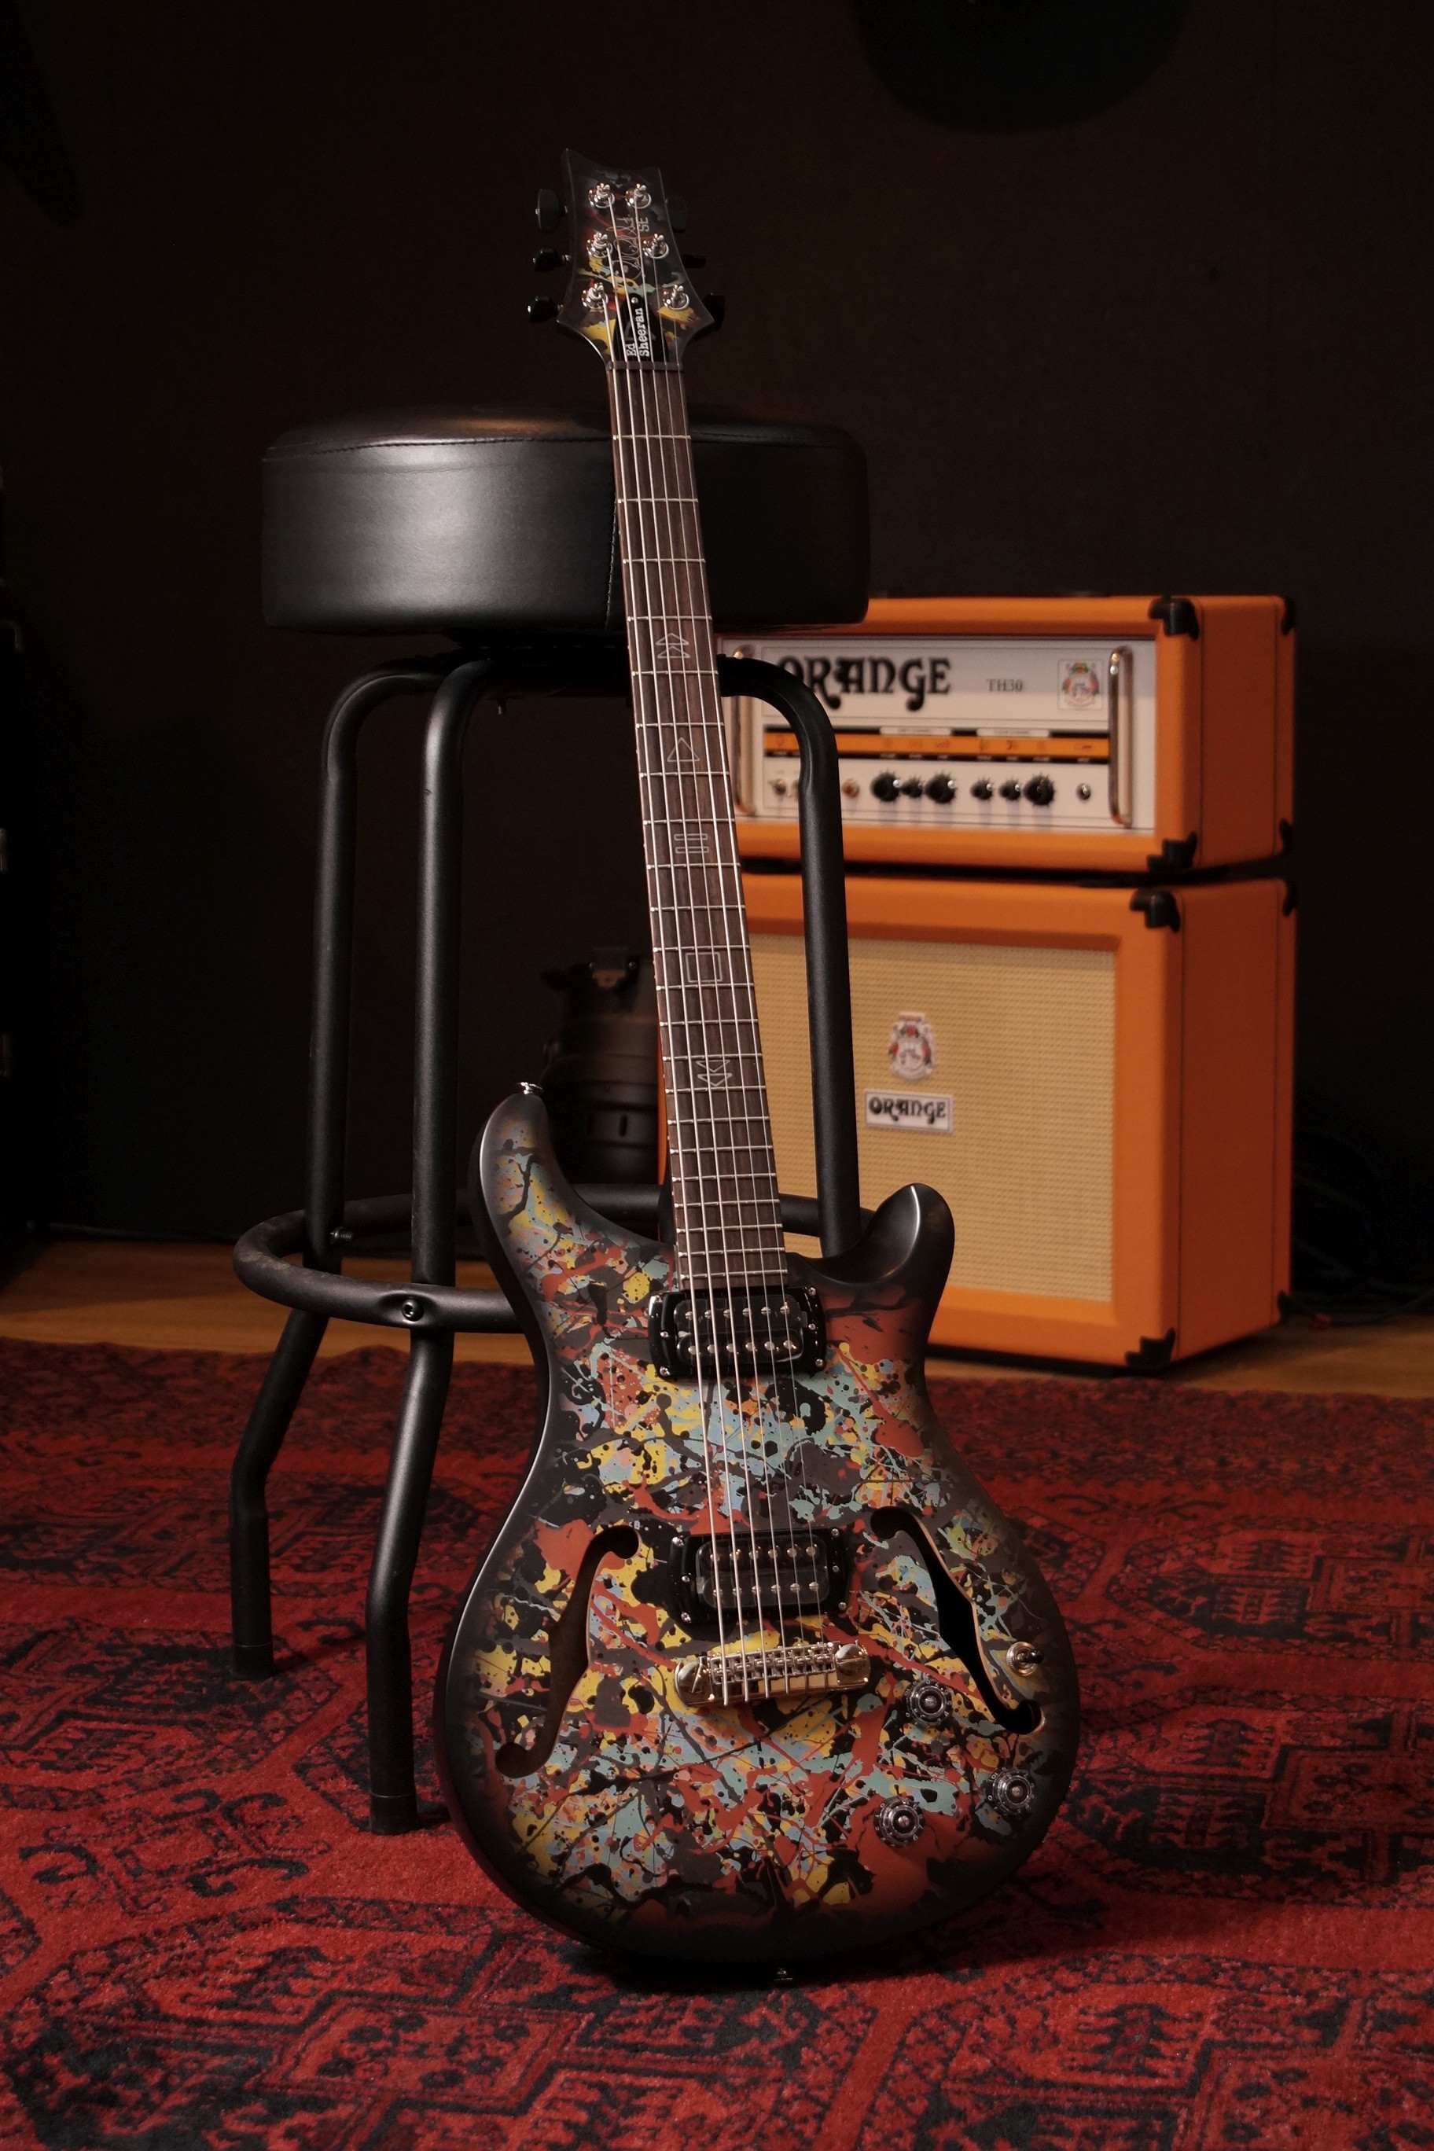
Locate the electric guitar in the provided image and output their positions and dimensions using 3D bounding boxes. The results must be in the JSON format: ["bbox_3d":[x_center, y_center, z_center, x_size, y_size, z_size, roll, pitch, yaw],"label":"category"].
[{"bbox_3d":[-0.008,-0.035,1.682,0.338,1.014,0.085,-2,-12,-15],"label":"electric guitar"}]

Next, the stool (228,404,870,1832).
[{"bbox_3d":[-0.093,0.001,1.942,0.420,0.812,0.420,0,7,0],"label":"stool"}]

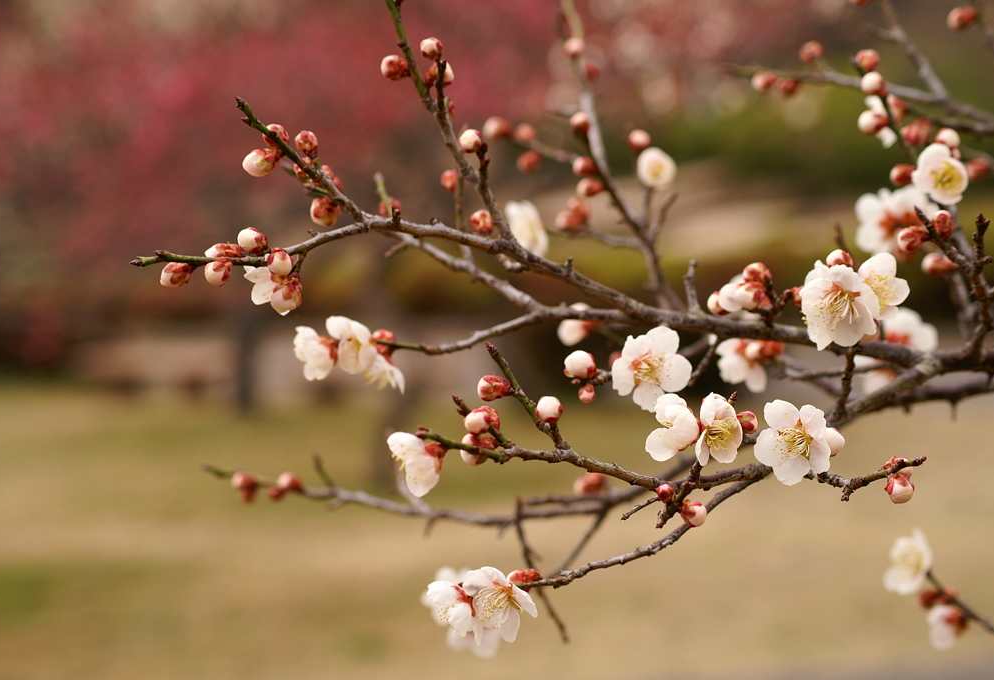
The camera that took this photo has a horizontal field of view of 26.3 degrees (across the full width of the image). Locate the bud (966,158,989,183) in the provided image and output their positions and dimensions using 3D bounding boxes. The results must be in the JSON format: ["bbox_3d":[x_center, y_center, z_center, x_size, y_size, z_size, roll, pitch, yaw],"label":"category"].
[{"bbox_3d":[0.178,-0.063,0.790,0.009,0.008,0.008,-28,0,0],"label":"bud"}]

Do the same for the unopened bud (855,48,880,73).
[{"bbox_3d":[0.131,-0.099,0.755,0.007,0.009,0.007,21,30,0],"label":"unopened bud"}]

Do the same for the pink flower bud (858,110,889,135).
[{"bbox_3d":[0.130,-0.075,0.735,0.010,0.008,0.008,6,0,-21],"label":"pink flower bud"}]

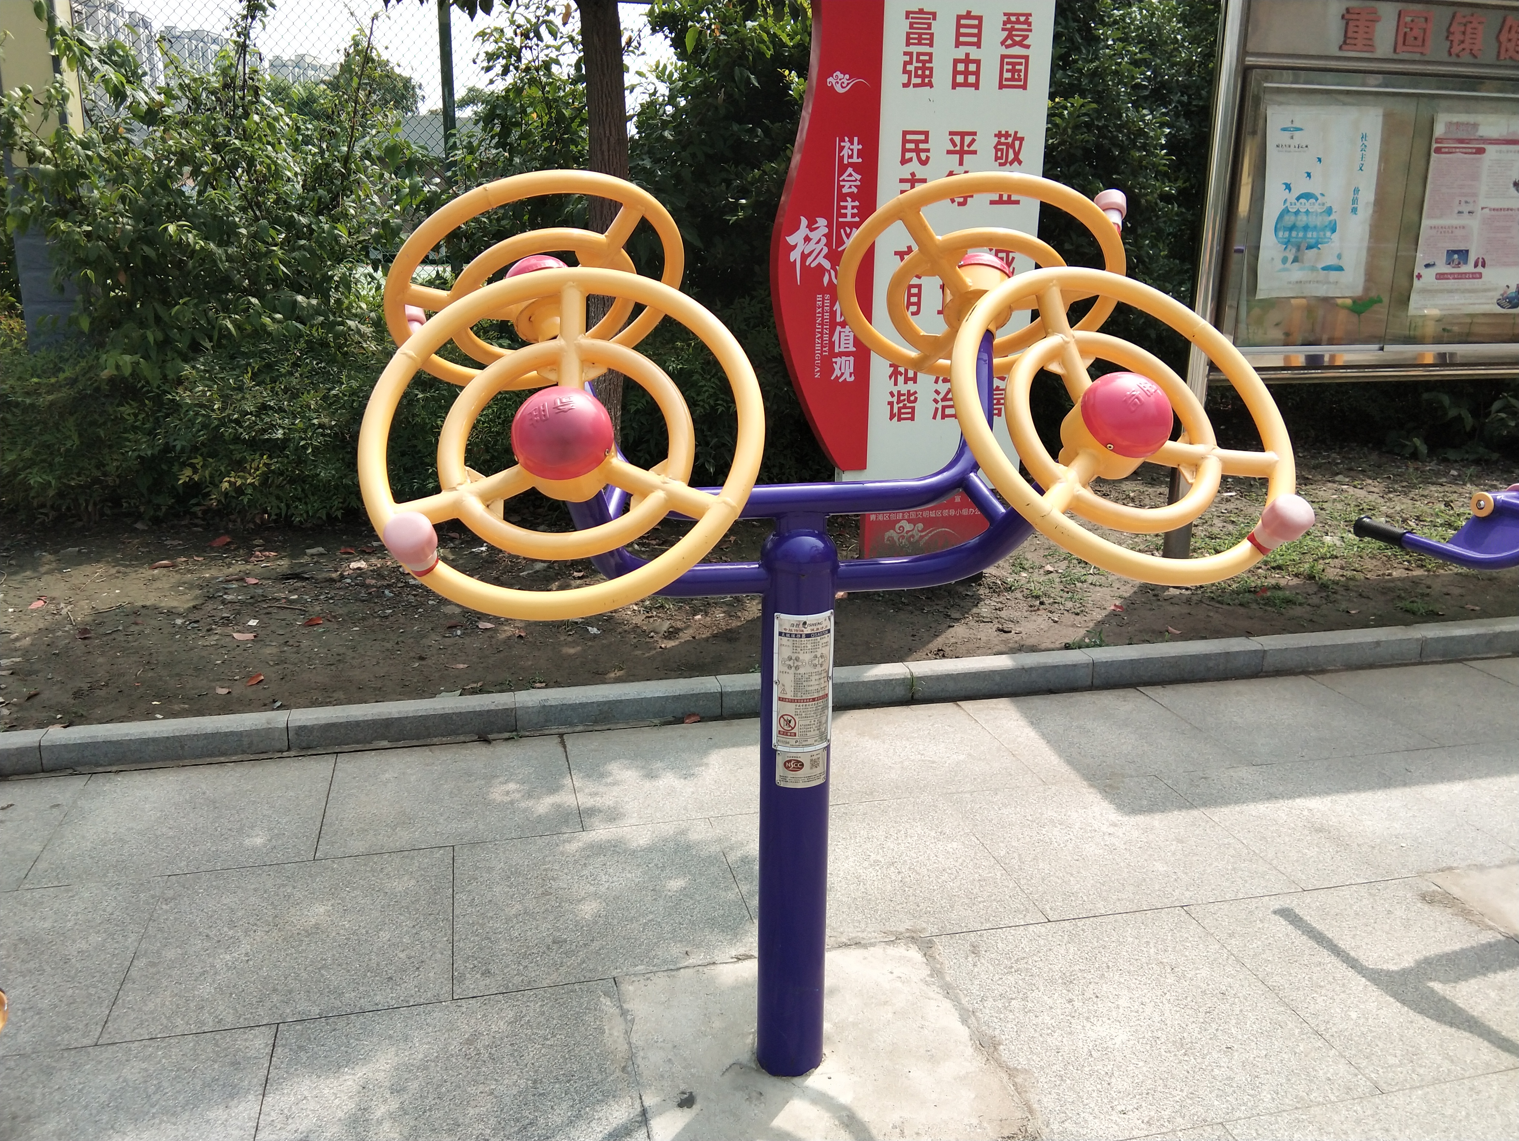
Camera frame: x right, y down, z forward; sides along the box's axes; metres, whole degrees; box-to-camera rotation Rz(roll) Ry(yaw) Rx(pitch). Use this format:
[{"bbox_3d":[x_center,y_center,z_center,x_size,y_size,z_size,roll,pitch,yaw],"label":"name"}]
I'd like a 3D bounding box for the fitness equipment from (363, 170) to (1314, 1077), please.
[{"bbox_3d":[0.072,0.137,2.159,1.268,1.482,0.998,-2,16,-11],"label":"fitness equipment"}]

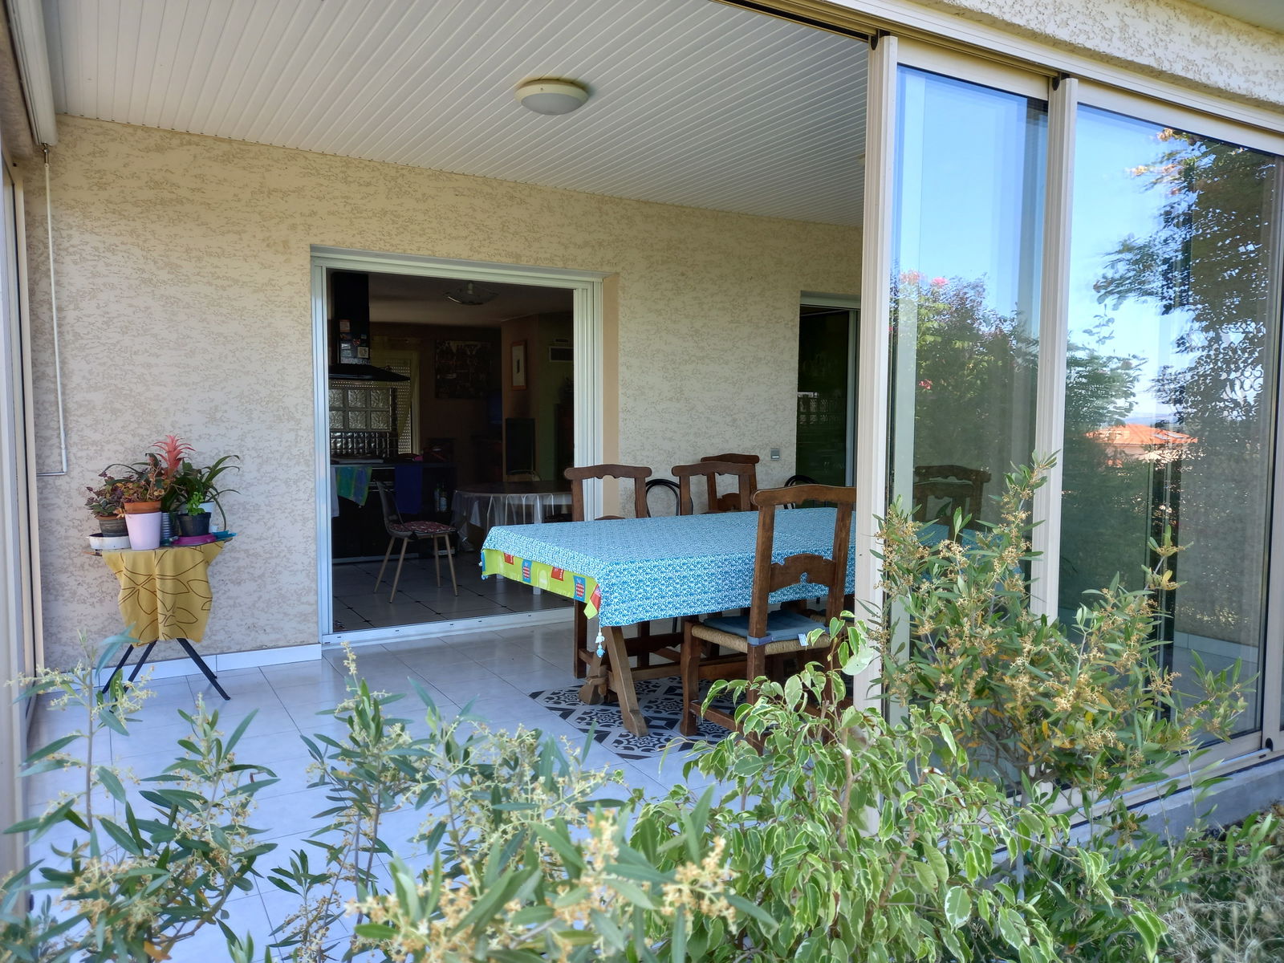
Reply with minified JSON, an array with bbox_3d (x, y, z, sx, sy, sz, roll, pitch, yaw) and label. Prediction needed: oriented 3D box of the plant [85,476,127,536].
[{"bbox_3d":[-2.325,0.132,4.037,0.180,0.285,0.180,-2,5,-31],"label":"plant"}]

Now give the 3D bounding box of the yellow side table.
[{"bbox_3d":[-2.206,0.634,4.273,0.590,0.720,0.490,-2,5,-31],"label":"yellow side table"}]

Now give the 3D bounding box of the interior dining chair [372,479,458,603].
[{"bbox_3d":[-1.595,0.395,6.558,0.590,0.820,0.460,-2,5,-31],"label":"interior dining chair"}]

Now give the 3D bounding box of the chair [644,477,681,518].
[{"bbox_3d":[0.218,0.450,5.685,0.420,0.900,0.500,-2,5,-31],"label":"chair"}]

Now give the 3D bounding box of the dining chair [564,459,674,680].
[{"bbox_3d":[-0.043,0.453,4.552,0.510,1.055,0.500,-2,5,-31],"label":"dining chair"}]

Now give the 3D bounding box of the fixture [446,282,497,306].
[{"bbox_3d":[-1.406,-1.617,7.689,0.460,0.290,0.460,-2,5,-31],"label":"fixture"}]

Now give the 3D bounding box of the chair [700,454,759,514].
[{"bbox_3d":[0.686,0.353,5.968,0.510,1.055,0.500,-2,5,-31],"label":"chair"}]

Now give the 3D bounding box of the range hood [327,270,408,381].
[{"bbox_3d":[-2.584,-1.361,8.245,0.900,0.950,0.550,-2,5,-31],"label":"range hood"}]

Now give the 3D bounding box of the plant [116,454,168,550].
[{"bbox_3d":[-2.178,0.084,4.051,0.210,0.420,0.210,-2,5,-31],"label":"plant"}]

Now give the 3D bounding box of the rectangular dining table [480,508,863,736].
[{"bbox_3d":[0.477,0.610,4.301,2.060,0.782,1.150,-2,5,-27],"label":"rectangular dining table"}]

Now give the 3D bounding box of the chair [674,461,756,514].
[{"bbox_3d":[0.516,0.436,4.824,0.510,1.055,0.500,-2,5,-28],"label":"chair"}]

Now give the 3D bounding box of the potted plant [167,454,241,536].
[{"bbox_3d":[-2.059,0.059,4.329,0.300,0.390,0.270,-2,5,-31],"label":"potted plant"}]

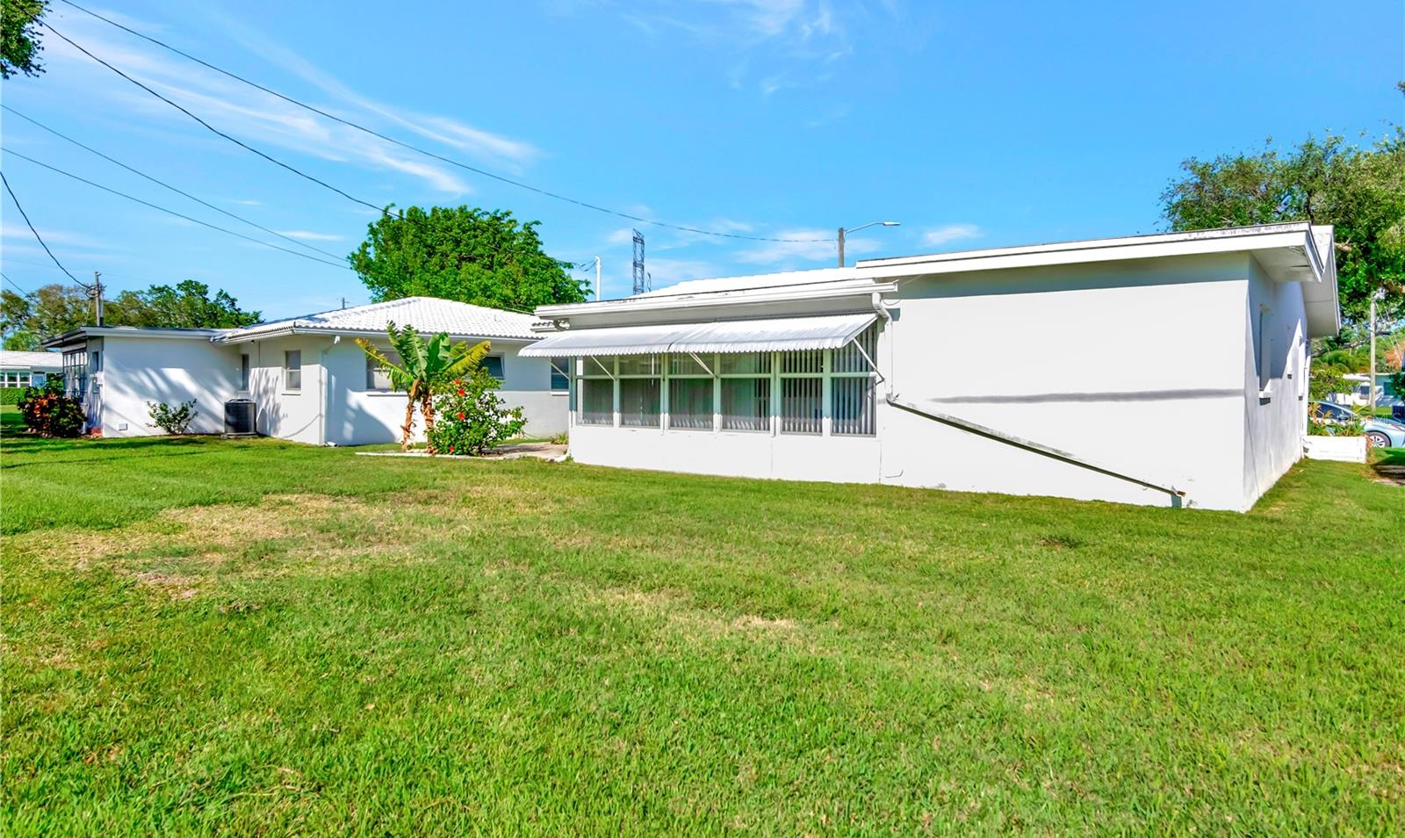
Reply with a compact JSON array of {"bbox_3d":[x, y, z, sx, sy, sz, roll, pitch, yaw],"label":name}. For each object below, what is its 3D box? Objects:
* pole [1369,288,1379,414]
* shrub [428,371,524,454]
[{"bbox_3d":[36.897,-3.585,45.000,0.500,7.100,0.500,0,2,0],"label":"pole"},{"bbox_3d":[-4.526,-0.132,16.400,1.900,1.750,1.700,0,2,0],"label":"shrub"}]

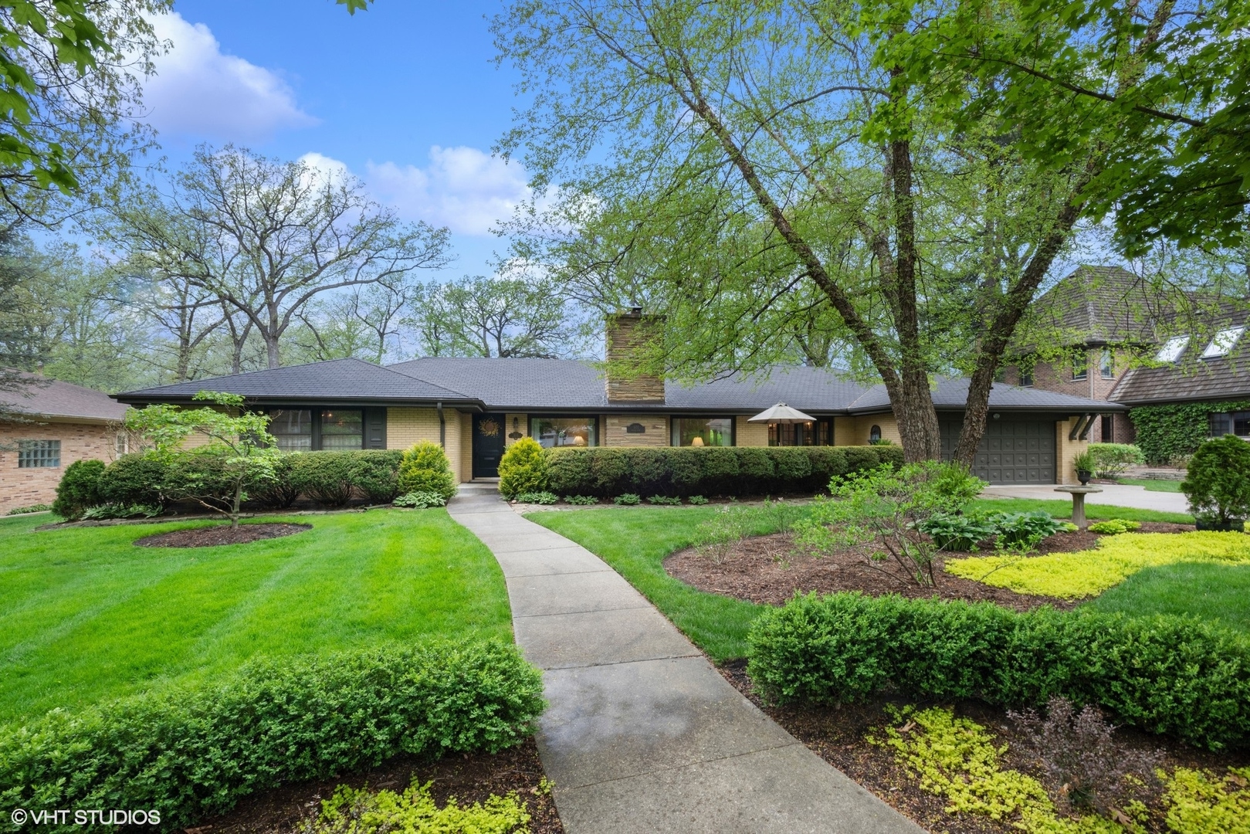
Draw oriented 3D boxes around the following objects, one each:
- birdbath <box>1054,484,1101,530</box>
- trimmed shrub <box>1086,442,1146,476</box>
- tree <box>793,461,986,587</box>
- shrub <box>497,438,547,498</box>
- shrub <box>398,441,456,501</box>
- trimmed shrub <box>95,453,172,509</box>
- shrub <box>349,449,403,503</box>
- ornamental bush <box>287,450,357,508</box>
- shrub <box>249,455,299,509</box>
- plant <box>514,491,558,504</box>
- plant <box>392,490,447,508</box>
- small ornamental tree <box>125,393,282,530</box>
[{"bbox_3d":[8.451,1.692,11.000,0.700,0.760,0.700,0,-1,0],"label":"birdbath"},{"bbox_3d":[19.214,1.706,23.300,2.300,1.368,2.000,0,-2,-10],"label":"trimmed shrub"},{"bbox_3d":[3.197,1.304,7.200,2.200,1.520,1.950,0,-1,0],"label":"tree"},{"bbox_3d":[-2.952,1.420,17.000,1.400,1.750,1.350,0,-1,0],"label":"shrub"},{"bbox_3d":[-5.037,1.371,15.000,1.470,1.576,1.450,0,-2,-10],"label":"shrub"},{"bbox_3d":[-11.638,1.511,14.000,1.420,1.308,1.380,0,-2,-10],"label":"trimmed shrub"},{"bbox_3d":[-6.182,1.506,14.800,1.380,1.371,1.350,0,-2,-10],"label":"shrub"},{"bbox_3d":[-7.424,1.511,14.500,1.600,1.367,1.420,0,-2,-10],"label":"ornamental bush"},{"bbox_3d":[-8.825,1.604,14.800,1.300,1.350,1.250,0,-1,0],"label":"shrub"},{"bbox_3d":[-2.333,2.115,15.500,1.050,0.310,0.750,0,-1,0],"label":"plant"},{"bbox_3d":[-4.829,1.937,13.900,1.150,0.360,0.800,0,-2,-10],"label":"plant"},{"bbox_3d":[-8.117,0.830,11.400,2.650,2.630,2.350,0,-1,0],"label":"small ornamental tree"}]

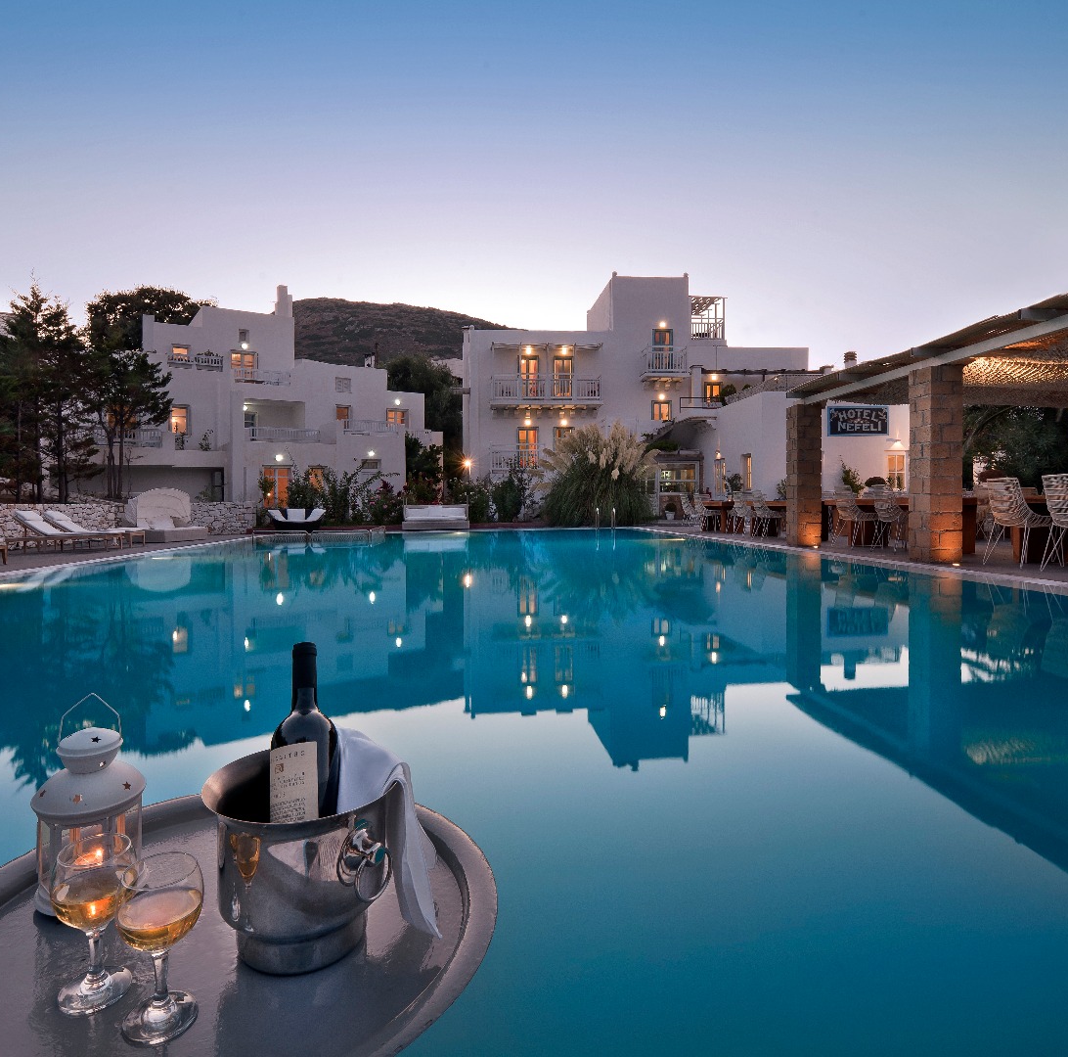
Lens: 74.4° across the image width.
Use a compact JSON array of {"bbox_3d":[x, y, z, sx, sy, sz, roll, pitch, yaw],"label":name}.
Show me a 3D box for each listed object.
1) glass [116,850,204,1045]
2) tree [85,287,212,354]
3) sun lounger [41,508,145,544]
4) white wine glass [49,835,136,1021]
[{"bbox_3d":[-0.364,0.404,0.688,0.075,0.145,0.075,-1,1,-28],"label":"glass"},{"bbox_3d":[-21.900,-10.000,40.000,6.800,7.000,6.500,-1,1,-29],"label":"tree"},{"bbox_3d":[-10.350,-0.060,16.700,2.000,0.830,0.680,-1,2,-6],"label":"sun lounger"},{"bbox_3d":[-0.447,0.402,0.722,0.076,0.149,0.076,1,3,0],"label":"white wine glass"}]

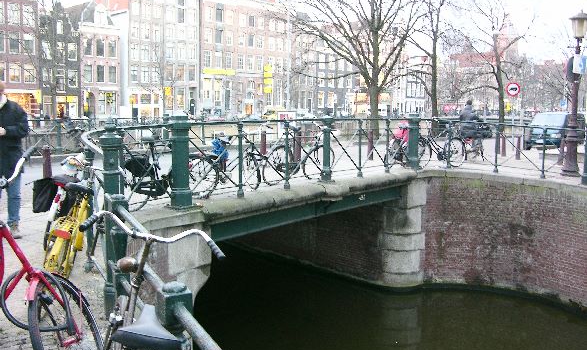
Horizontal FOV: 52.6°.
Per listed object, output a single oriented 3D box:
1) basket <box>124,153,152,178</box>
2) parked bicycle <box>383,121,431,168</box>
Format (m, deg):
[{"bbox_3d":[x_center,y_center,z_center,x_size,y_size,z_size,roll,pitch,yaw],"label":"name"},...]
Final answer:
[{"bbox_3d":[-2.142,-0.131,8.200,0.200,0.310,0.380,6,8,42],"label":"basket"},{"bbox_3d":[2.680,-0.730,14.200,0.600,1.100,1.780,6,8,40],"label":"parked bicycle"}]

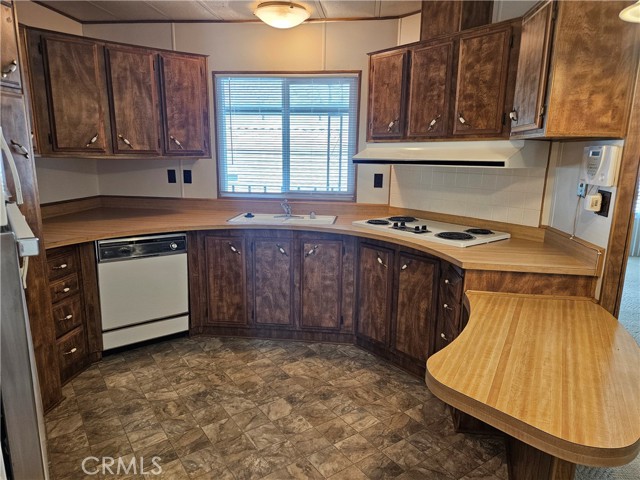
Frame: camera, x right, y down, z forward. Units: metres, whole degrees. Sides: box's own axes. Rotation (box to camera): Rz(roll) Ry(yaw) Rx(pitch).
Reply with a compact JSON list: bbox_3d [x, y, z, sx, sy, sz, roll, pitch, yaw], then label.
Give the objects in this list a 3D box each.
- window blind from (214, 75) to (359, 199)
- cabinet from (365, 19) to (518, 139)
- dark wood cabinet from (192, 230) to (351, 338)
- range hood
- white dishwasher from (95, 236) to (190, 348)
[{"bbox_3d":[-0.293,-0.888,3.704,1.220,1.058,0.048,2,11,6],"label":"window blind"},{"bbox_3d":[0.863,-1.017,2.954,0.300,0.650,1.190,-8,14,-37],"label":"cabinet"},{"bbox_3d":[-0.296,0.298,3.505,1.196,0.836,0.639,2,11,4],"label":"dark wood cabinet"},{"bbox_3d":[0.839,-0.607,2.972,0.484,0.161,1.254,-8,14,-37],"label":"range hood"},{"bbox_3d":[-1.394,0.321,3.227,0.591,0.795,0.600,-7,14,-36],"label":"white dishwasher"}]

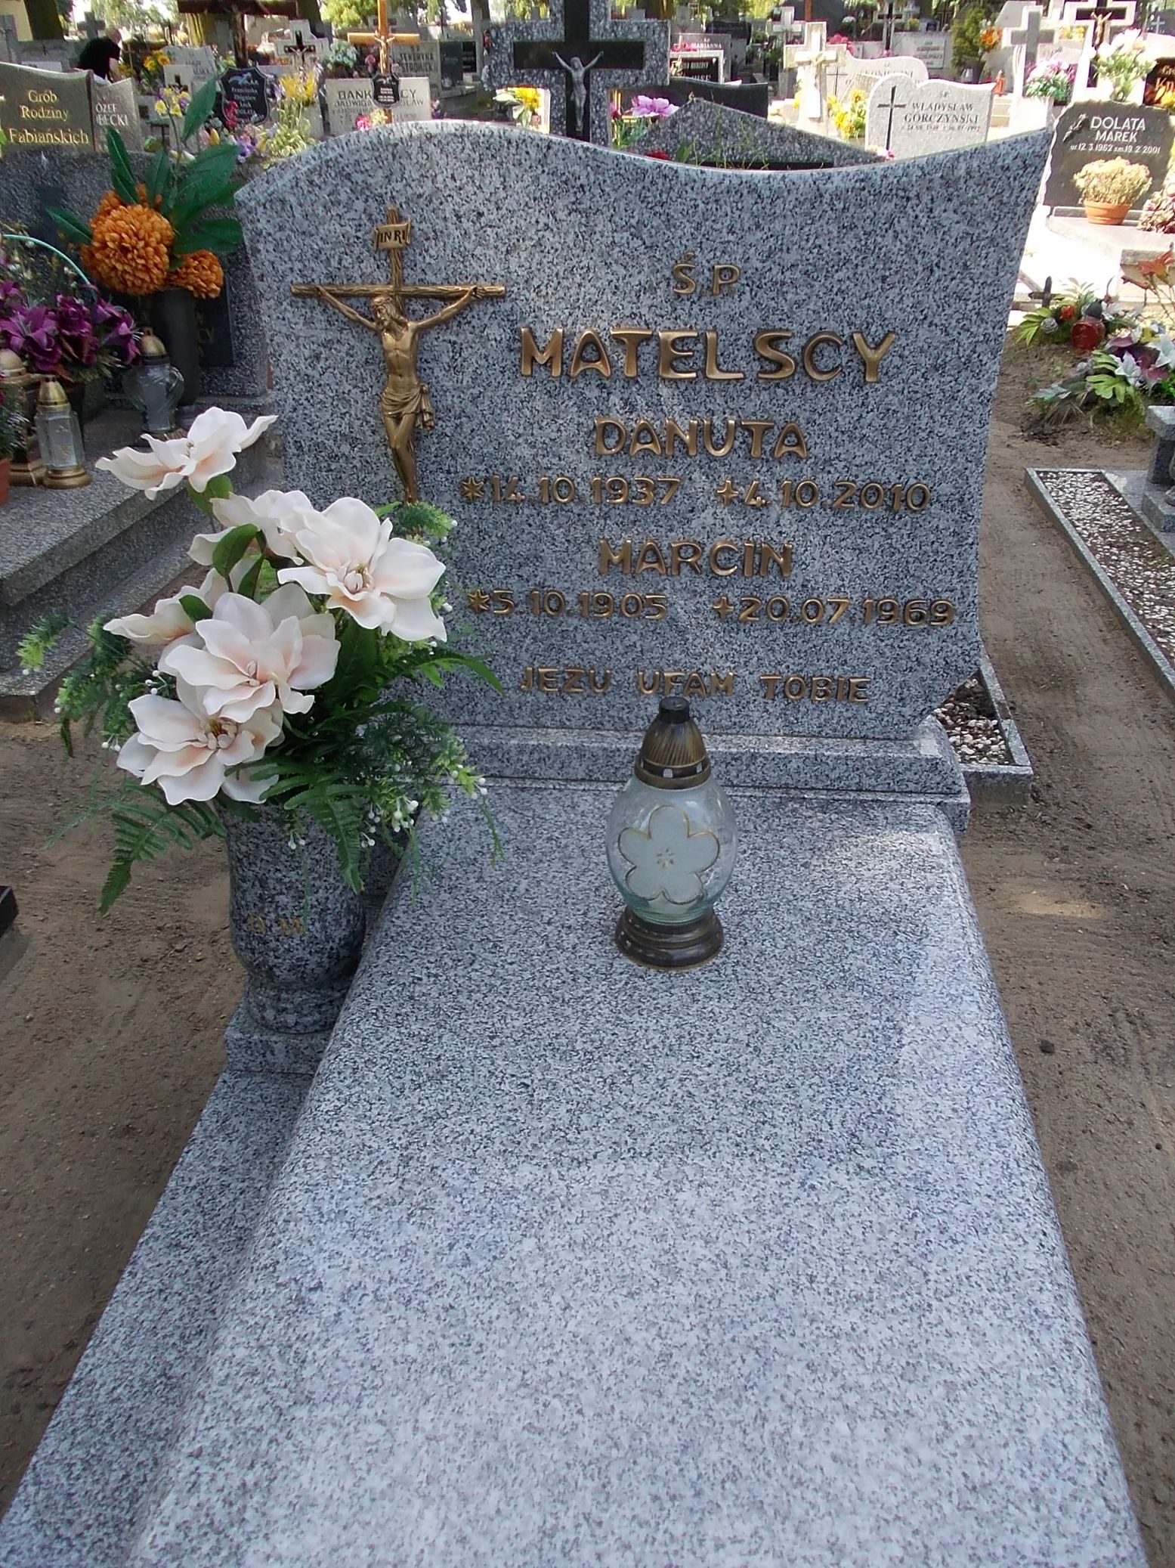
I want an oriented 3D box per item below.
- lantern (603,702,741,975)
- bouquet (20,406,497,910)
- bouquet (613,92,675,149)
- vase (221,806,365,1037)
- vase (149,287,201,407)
[{"bbox_3d":[0.090,0.051,1.316,0.135,0.302,0.135,2,31,5],"label":"lantern"},{"bbox_3d":[-0.321,-0.091,1.204,0.460,0.500,0.400,2,31,5],"label":"bouquet"},{"bbox_3d":[0.211,-2.454,4.700,0.250,0.260,0.220,2,31,5],"label":"bouquet"},{"bbox_3d":[-0.322,0.148,1.386,0.152,0.287,0.152,2,31,5],"label":"vase"},{"bbox_3d":[-1.288,-1.364,3.971,0.148,0.325,0.148,2,31,5],"label":"vase"}]

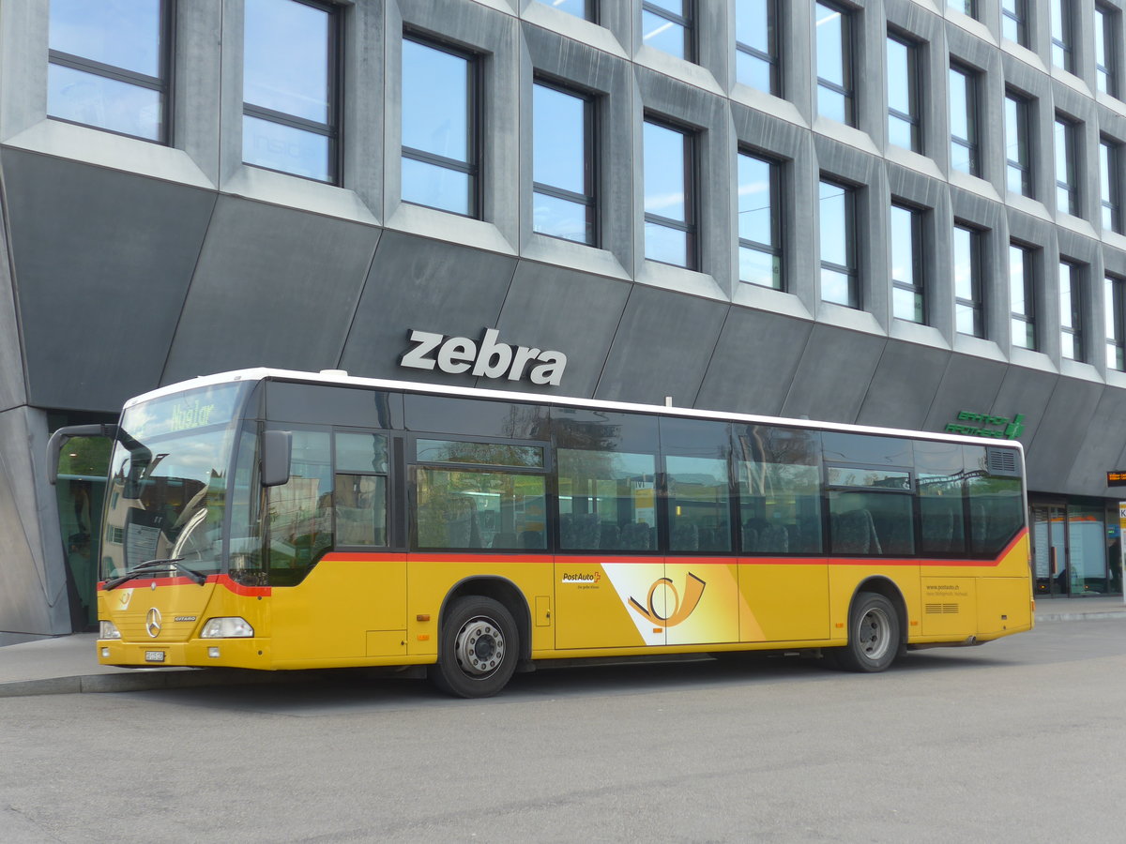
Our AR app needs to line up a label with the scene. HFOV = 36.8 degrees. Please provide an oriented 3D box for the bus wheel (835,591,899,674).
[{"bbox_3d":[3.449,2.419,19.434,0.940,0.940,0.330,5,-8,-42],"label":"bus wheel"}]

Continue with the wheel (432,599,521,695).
[{"bbox_3d":[-0.843,2.052,15.448,0.940,0.940,0.290,5,-8,-42],"label":"wheel"}]

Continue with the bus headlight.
[{"bbox_3d":[-2.760,1.692,13.866,0.500,0.175,0.180,-5,-8,37],"label":"bus headlight"}]

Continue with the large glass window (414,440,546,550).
[{"bbox_3d":[-0.742,0.679,15.472,1.576,0.984,0.060,5,-8,-42],"label":"large glass window"}]

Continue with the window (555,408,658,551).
[{"bbox_3d":[0.438,0.580,16.584,1.446,1.386,0.060,5,-8,-42],"label":"window"}]

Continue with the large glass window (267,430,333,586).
[{"bbox_3d":[-2.195,0.712,14.122,0.653,1.295,0.060,5,-8,-42],"label":"large glass window"}]

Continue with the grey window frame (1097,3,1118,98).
[{"bbox_3d":[14.639,-10.080,45.857,0.100,2.496,1.872,-5,-7,39],"label":"grey window frame"}]

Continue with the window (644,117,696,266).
[{"bbox_3d":[1.844,-3.977,29.522,0.100,2.496,1.872,-5,-7,39],"label":"window"}]

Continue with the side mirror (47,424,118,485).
[{"bbox_3d":[-4.473,0.294,15.730,0.460,0.520,0.500,2,-7,-28],"label":"side mirror"}]

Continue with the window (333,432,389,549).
[{"bbox_3d":[-1.732,0.596,14.565,0.572,0.984,0.060,5,-8,-42],"label":"window"}]

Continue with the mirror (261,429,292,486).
[{"bbox_3d":[-2.340,0.306,13.803,0.210,0.460,0.130,-5,-7,32],"label":"mirror"}]

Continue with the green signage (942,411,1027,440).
[{"bbox_3d":[9.821,0.024,39.287,0.130,0.749,3.744,28,14,37],"label":"green signage"}]

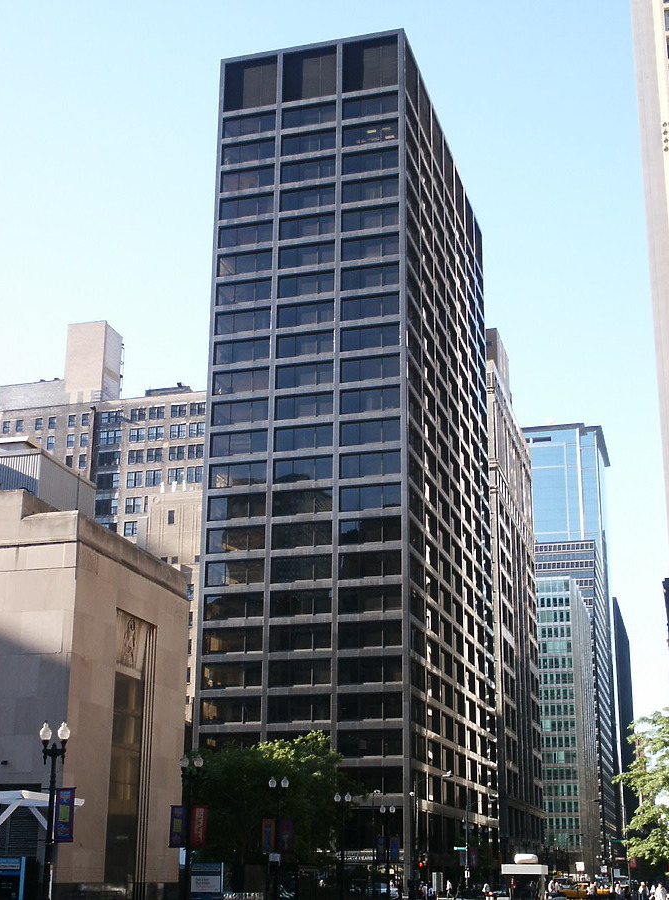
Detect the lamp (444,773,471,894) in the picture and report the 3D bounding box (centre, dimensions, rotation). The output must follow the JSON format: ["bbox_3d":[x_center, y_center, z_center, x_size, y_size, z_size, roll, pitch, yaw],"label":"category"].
[{"bbox_3d":[12.815,39.537,128.930,2.700,11.800,0.600,-5,-19,15],"label":"lamp"}]

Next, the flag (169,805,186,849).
[{"bbox_3d":[-7.674,18.403,61.000,0.780,2.100,0.060,-5,-19,15],"label":"flag"}]

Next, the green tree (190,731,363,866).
[{"bbox_3d":[-3.981,25.488,86.760,11.200,10.900,10.200,-5,-19,15],"label":"green tree"}]

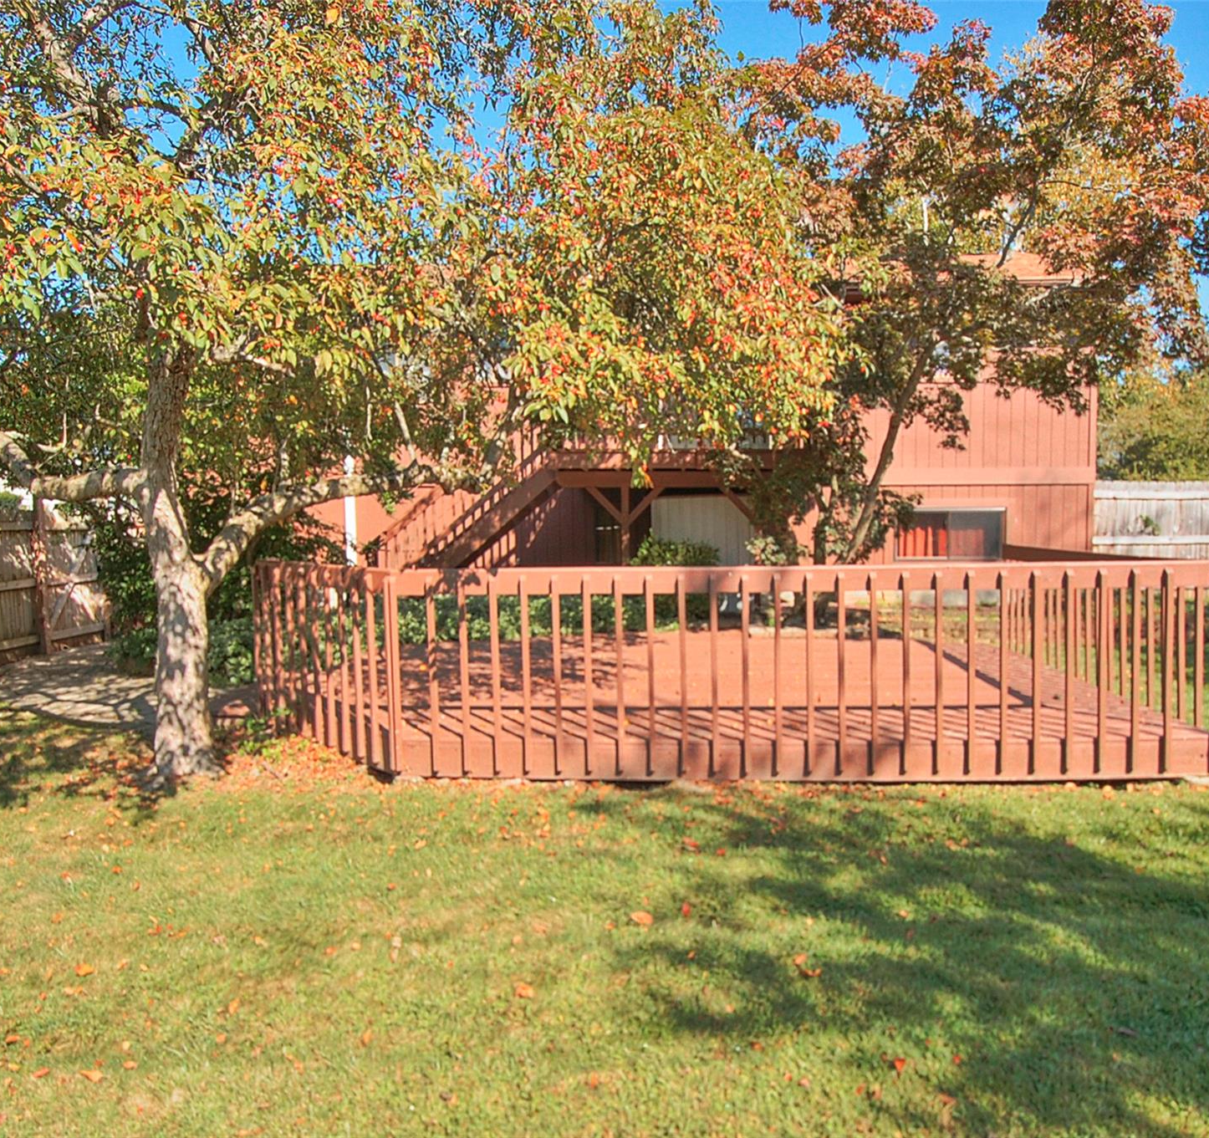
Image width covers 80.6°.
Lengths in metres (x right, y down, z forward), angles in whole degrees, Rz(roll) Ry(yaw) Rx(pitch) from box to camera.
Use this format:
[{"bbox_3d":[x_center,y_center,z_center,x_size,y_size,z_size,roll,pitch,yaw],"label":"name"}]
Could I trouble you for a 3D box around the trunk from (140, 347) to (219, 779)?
[{"bbox_3d":[-2.356,-0.027,3.950,0.340,2.320,0.330,-2,4,-31],"label":"trunk"}]

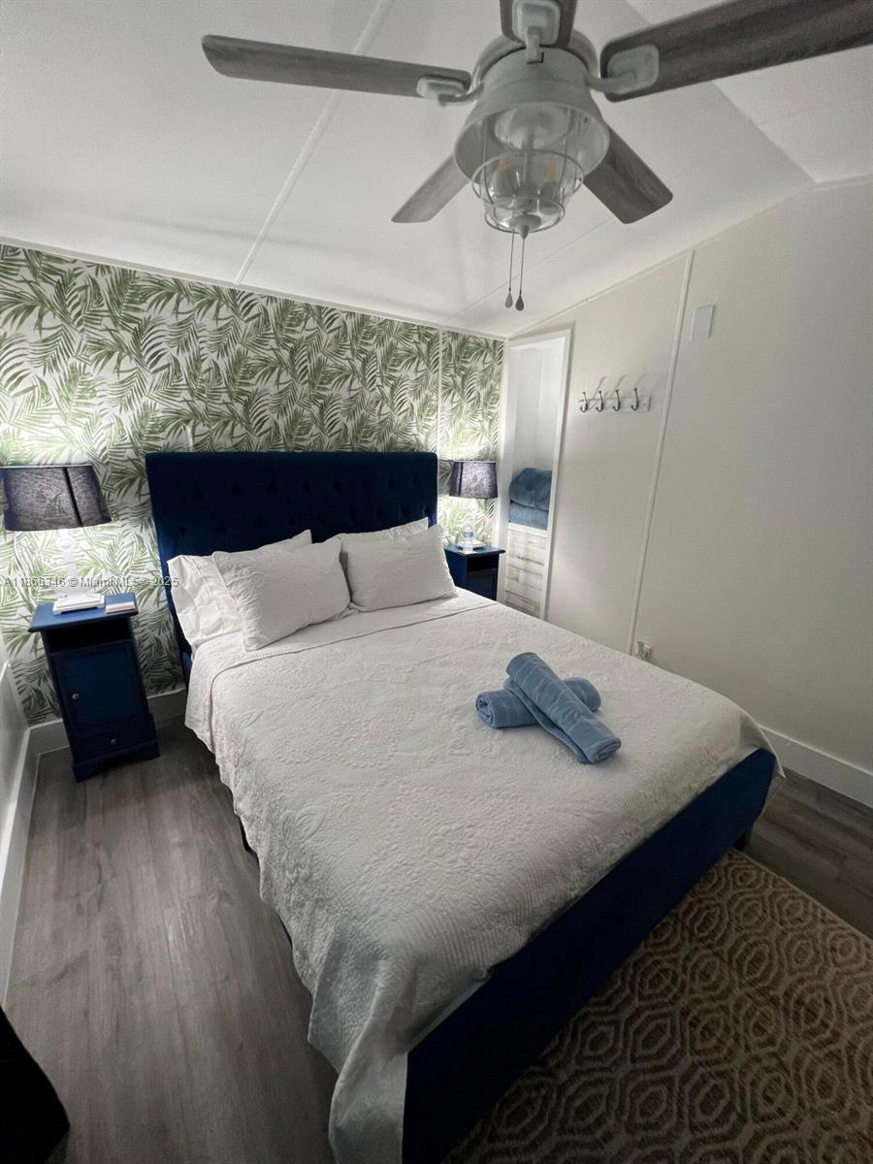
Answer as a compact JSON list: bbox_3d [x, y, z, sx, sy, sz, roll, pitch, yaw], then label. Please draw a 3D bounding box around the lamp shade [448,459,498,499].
[{"bbox_3d":[0.252,-0.686,2.912,0.322,0.227,0.322,-11,20,-32],"label":"lamp shade"}]

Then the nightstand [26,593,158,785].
[{"bbox_3d":[-1.522,0.469,2.018,0.355,0.720,0.339,-11,20,-32],"label":"nightstand"}]

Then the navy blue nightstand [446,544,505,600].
[{"bbox_3d":[0.238,0.131,3.158,0.356,0.720,0.335,-11,20,-32],"label":"navy blue nightstand"}]

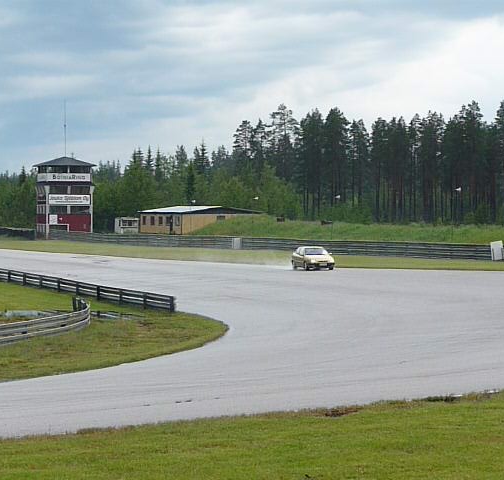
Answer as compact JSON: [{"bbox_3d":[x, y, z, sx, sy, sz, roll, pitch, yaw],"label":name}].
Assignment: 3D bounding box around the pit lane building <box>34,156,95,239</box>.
[{"bbox_3d":[-23.200,-5.100,235.600,6.600,10.200,6.600,0,1,-20],"label":"pit lane building"}]

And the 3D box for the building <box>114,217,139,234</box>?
[{"bbox_3d":[-16.100,-1.800,246.000,2.500,2.250,2.700,0,1,-20],"label":"building"}]

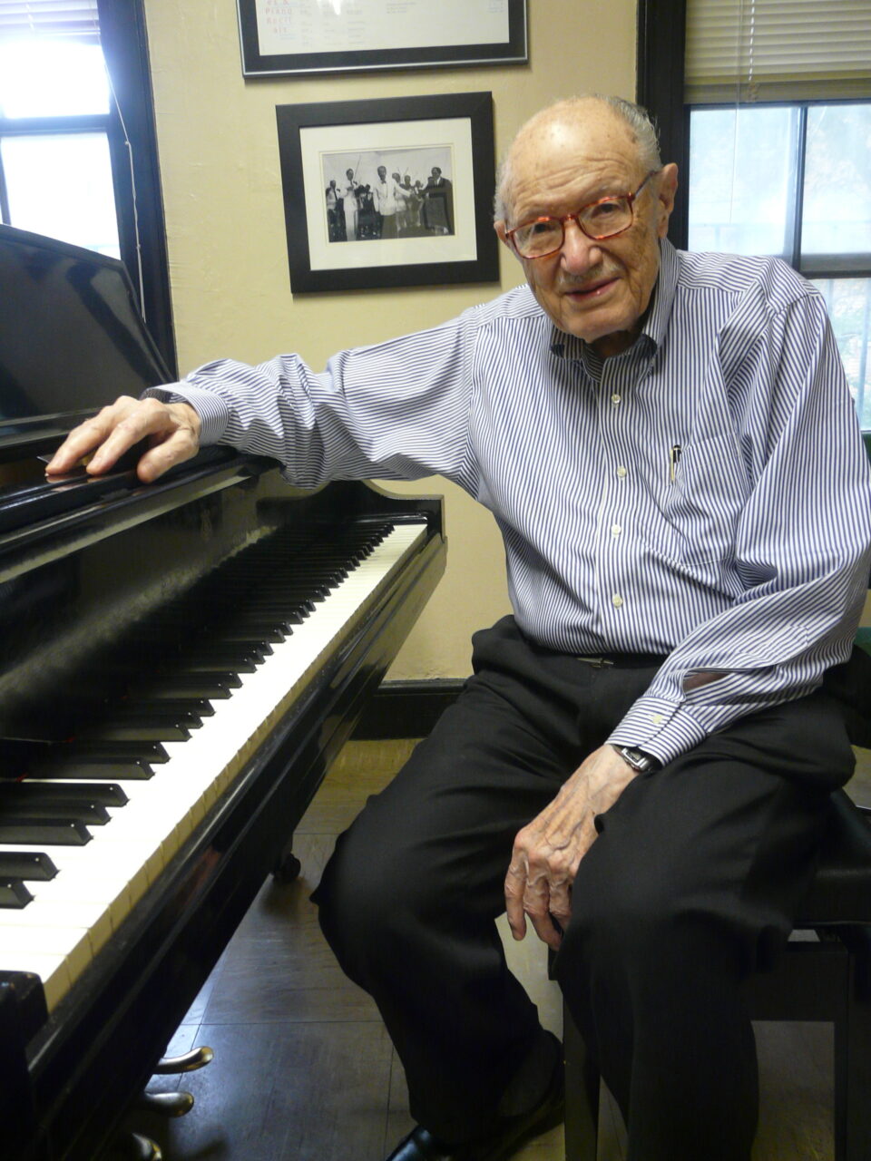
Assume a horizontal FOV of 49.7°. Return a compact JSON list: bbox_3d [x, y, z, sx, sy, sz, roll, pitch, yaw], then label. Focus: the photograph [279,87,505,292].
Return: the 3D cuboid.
[{"bbox_3d":[-0.109,-0.930,2.271,0.510,0.425,0.025,-3,13,0],"label":"photograph"}]

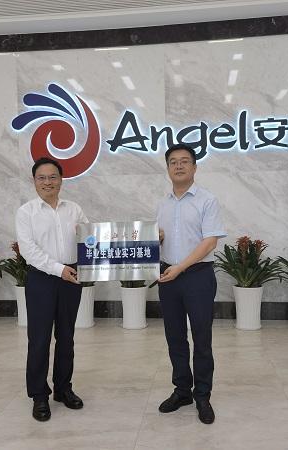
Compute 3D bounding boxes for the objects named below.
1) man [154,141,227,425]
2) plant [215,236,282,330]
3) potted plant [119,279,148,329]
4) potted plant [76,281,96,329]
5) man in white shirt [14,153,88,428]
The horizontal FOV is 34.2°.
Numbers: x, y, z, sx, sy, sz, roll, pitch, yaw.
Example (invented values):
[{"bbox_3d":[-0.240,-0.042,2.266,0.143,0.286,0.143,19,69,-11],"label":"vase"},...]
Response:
[{"bbox_3d":[0.311,0.353,3.074,0.470,1.790,0.400,0,2,19],"label":"man"},{"bbox_3d":[1.172,0.643,5.269,0.699,1.028,0.660,-1,2,7],"label":"plant"},{"bbox_3d":[-0.119,0.676,5.419,0.607,0.994,0.588,-1,2,7],"label":"potted plant"},{"bbox_3d":[-0.729,0.681,5.510,0.617,0.998,0.598,-1,2,7],"label":"potted plant"},{"bbox_3d":[-0.606,0.402,3.127,0.490,1.718,0.400,-2,2,-24],"label":"man in white shirt"}]

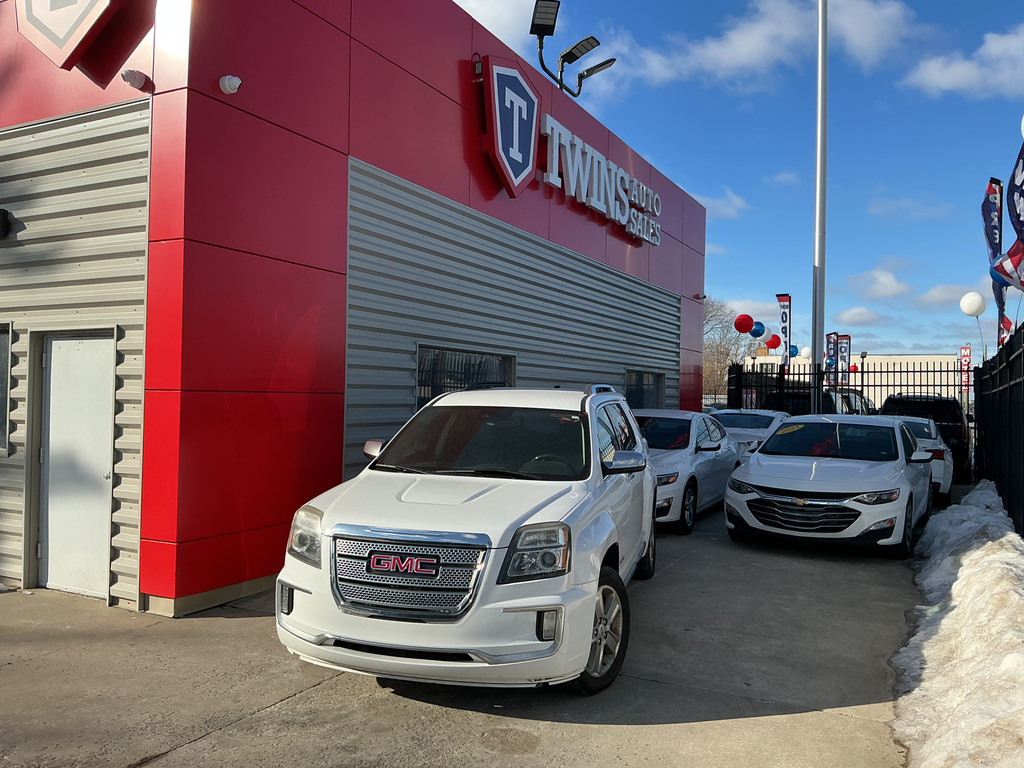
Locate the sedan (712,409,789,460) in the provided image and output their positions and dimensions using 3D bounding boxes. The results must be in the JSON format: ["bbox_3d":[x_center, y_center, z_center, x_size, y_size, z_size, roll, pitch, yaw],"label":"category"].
[{"bbox_3d":[4.670,1.223,16.600,1.840,1.460,4.850,1,-1,26],"label":"sedan"}]

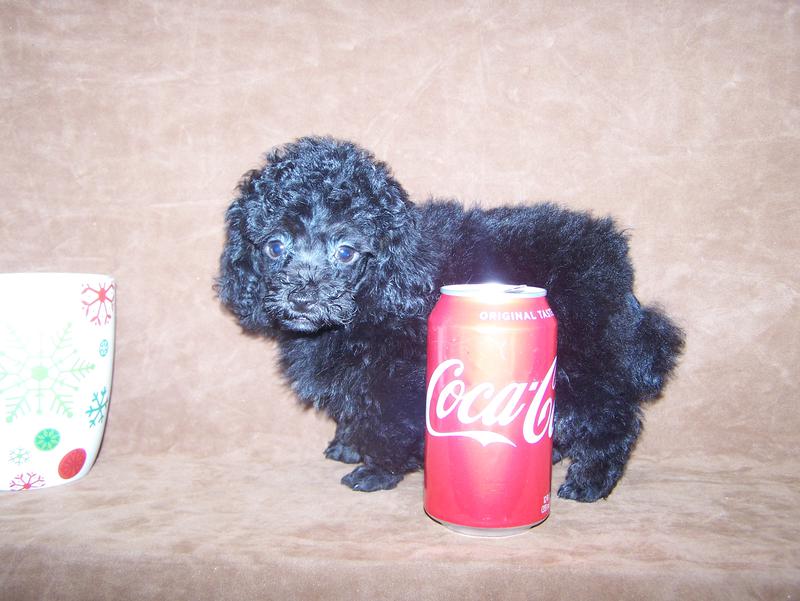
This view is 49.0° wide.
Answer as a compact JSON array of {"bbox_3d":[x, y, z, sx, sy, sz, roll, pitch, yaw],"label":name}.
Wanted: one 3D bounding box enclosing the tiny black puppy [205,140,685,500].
[{"bbox_3d":[0.034,0.005,0.532,0.280,0.207,0.125,1,5,-6],"label":"tiny black puppy"}]

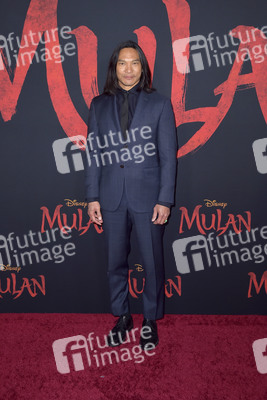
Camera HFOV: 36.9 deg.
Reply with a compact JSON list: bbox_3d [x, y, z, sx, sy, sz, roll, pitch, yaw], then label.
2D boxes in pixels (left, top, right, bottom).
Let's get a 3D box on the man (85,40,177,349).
[{"bbox_3d":[-0.013,-0.024,2.362,0.535,1.760,0.340,2,8,11],"label":"man"}]

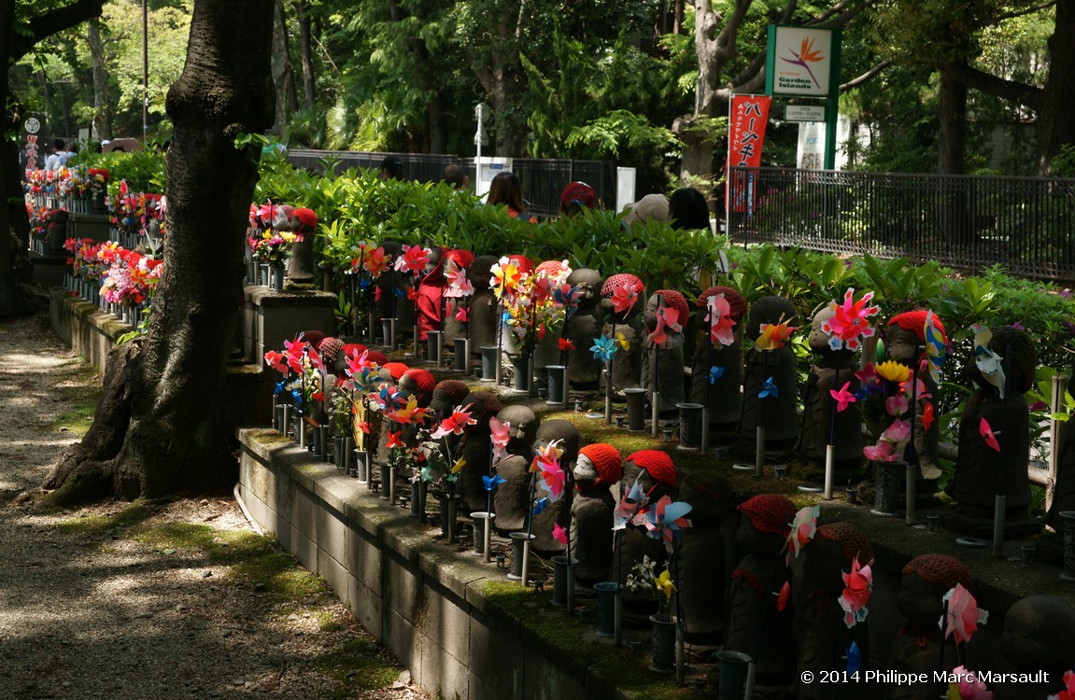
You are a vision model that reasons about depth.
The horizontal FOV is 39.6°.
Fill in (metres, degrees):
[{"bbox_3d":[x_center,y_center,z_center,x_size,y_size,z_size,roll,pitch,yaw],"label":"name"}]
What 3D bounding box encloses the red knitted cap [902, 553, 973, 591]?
[{"bbox_3d":[0.856,0.478,3.191,0.143,0.095,0.148,2,6,0],"label":"red knitted cap"}]

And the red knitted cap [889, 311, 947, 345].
[{"bbox_3d":[1.039,-0.059,4.070,0.155,0.092,0.145,1,6,0],"label":"red knitted cap"}]

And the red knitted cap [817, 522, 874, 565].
[{"bbox_3d":[0.720,0.453,3.488,0.138,0.100,0.140,2,6,0],"label":"red knitted cap"}]

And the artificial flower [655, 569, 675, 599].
[{"bbox_3d":[0.304,0.557,3.550,0.035,0.072,0.062,-4,8,-40],"label":"artificial flower"}]

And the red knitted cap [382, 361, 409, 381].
[{"bbox_3d":[-0.574,0.093,6.100,0.128,0.100,0.128,0,7,0],"label":"red knitted cap"}]

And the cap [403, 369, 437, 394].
[{"bbox_3d":[-0.480,0.128,6.096,0.138,0.100,0.142,2,6,0],"label":"cap"}]

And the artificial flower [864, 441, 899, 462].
[{"bbox_3d":[0.796,0.235,3.460,0.080,0.052,0.070,4,8,30],"label":"artificial flower"}]

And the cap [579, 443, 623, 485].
[{"bbox_3d":[0.185,0.333,4.340,0.125,0.115,0.128,1,6,0],"label":"cap"}]

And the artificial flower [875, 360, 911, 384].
[{"bbox_3d":[0.883,0.055,3.717,0.088,0.062,0.090,-1,7,-25],"label":"artificial flower"}]

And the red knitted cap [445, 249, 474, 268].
[{"bbox_3d":[-0.367,-0.427,7.036,0.138,0.097,0.142,2,6,0],"label":"red knitted cap"}]

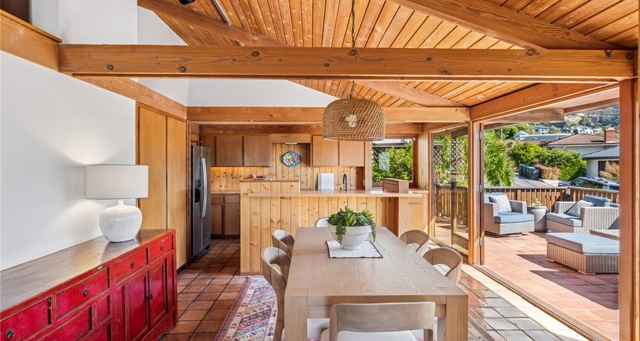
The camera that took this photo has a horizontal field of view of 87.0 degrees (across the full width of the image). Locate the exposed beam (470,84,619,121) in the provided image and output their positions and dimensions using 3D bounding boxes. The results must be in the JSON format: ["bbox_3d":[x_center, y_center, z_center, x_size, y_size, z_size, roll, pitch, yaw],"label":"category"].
[{"bbox_3d":[2.274,-0.797,3.723,0.140,0.185,2.370,0,1,-2],"label":"exposed beam"}]

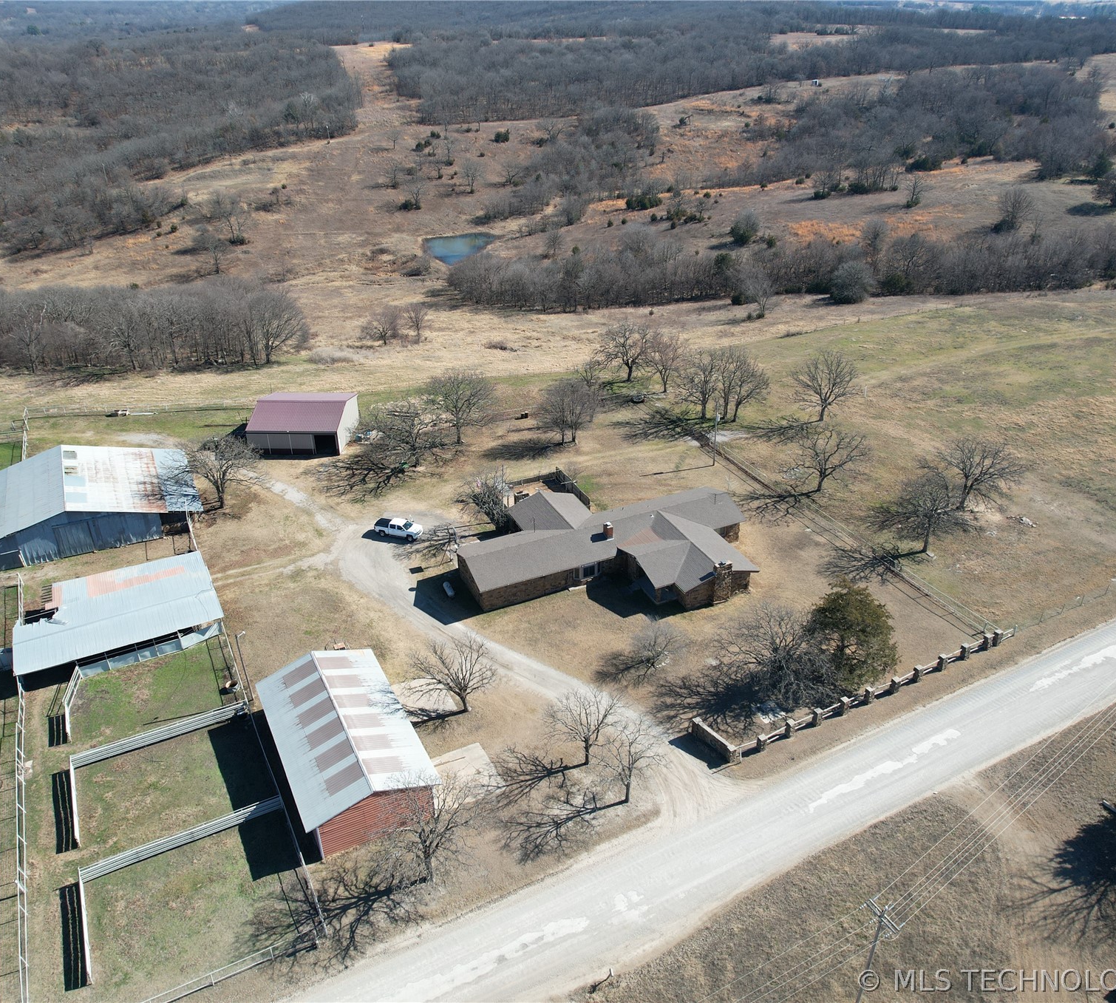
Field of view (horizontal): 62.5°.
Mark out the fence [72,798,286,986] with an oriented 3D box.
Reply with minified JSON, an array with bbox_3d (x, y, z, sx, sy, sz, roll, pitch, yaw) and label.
[{"bbox_3d":[-26.962,28.110,67.824,14.800,1.480,9.010,-15,34,-24],"label":"fence"}]

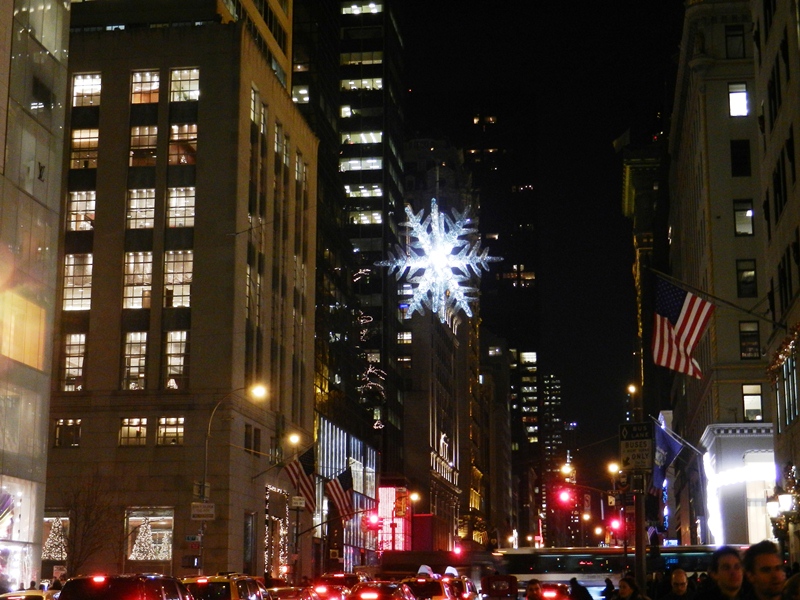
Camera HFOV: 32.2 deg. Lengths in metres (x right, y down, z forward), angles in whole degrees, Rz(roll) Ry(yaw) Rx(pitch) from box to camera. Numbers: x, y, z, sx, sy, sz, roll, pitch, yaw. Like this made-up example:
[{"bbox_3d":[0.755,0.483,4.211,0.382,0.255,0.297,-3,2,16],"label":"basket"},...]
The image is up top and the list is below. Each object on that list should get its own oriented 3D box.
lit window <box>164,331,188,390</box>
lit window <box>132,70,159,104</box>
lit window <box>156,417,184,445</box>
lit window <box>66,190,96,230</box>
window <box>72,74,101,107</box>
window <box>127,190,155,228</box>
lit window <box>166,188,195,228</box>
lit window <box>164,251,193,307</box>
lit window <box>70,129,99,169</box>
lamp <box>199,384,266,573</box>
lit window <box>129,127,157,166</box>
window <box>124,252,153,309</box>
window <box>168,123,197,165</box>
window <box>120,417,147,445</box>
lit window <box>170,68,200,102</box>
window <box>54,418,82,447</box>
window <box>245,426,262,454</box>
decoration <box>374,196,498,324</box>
[{"bbox_3d":[-14.799,4.004,91.917,1.545,4.013,0.250,-2,-12,8],"label":"lit window"},{"bbox_3d":[-17.816,-14.938,97.039,2.070,2.520,0.300,-2,-12,8],"label":"lit window"},{"bbox_3d":[-15.143,8.680,91.646,1.840,1.870,0.300,-2,-12,8],"label":"lit window"},{"bbox_3d":[-21.825,-6.125,95.048,2.026,2.862,0.250,-2,-12,8],"label":"lit window"},{"bbox_3d":[-21.844,-14.641,96.785,2.012,2.395,0.250,-2,-12,8],"label":"window"},{"bbox_3d":[-17.774,-6.266,95.203,1.940,2.900,0.300,-2,-12,8],"label":"window"},{"bbox_3d":[-14.860,-6.272,94.020,1.960,2.880,0.250,-2,-12,8],"label":"lit window"},{"bbox_3d":[-14.885,-1.409,93.033,1.926,3.878,0.250,-2,-12,8],"label":"lit window"},{"bbox_3d":[-22.018,-10.569,96.762,2.040,2.940,0.300,-2,-12,8],"label":"lit window"},{"bbox_3d":[-7.681,9.056,62.775,2.872,10.417,0.400,-2,-12,8],"label":"lamp"},{"bbox_3d":[-17.791,-10.657,96.132,1.970,2.960,0.300,-2,-12,8],"label":"lit window"},{"bbox_3d":[-17.661,-1.314,93.435,1.936,3.867,0.250,-2,-12,8],"label":"window"},{"bbox_3d":[-14.997,-10.697,95.711,2.000,2.980,0.300,-2,-12,8],"label":"window"},{"bbox_3d":[-17.544,8.657,91.386,1.783,1.829,0.250,-2,-12,8],"label":"window"},{"bbox_3d":[-14.848,-14.813,95.759,2.075,2.479,0.250,-2,-12,8],"label":"lit window"},{"bbox_3d":[-22.171,8.848,92.689,1.840,1.940,0.300,-2,-12,8],"label":"window"},{"bbox_3d":[-10.217,9.769,95.727,0.250,1.773,4.437,-2,-12,8],"label":"window"},{"bbox_3d":[2.094,-2.094,75.360,7.000,6.200,6.800,-2,-12,8],"label":"decoration"}]

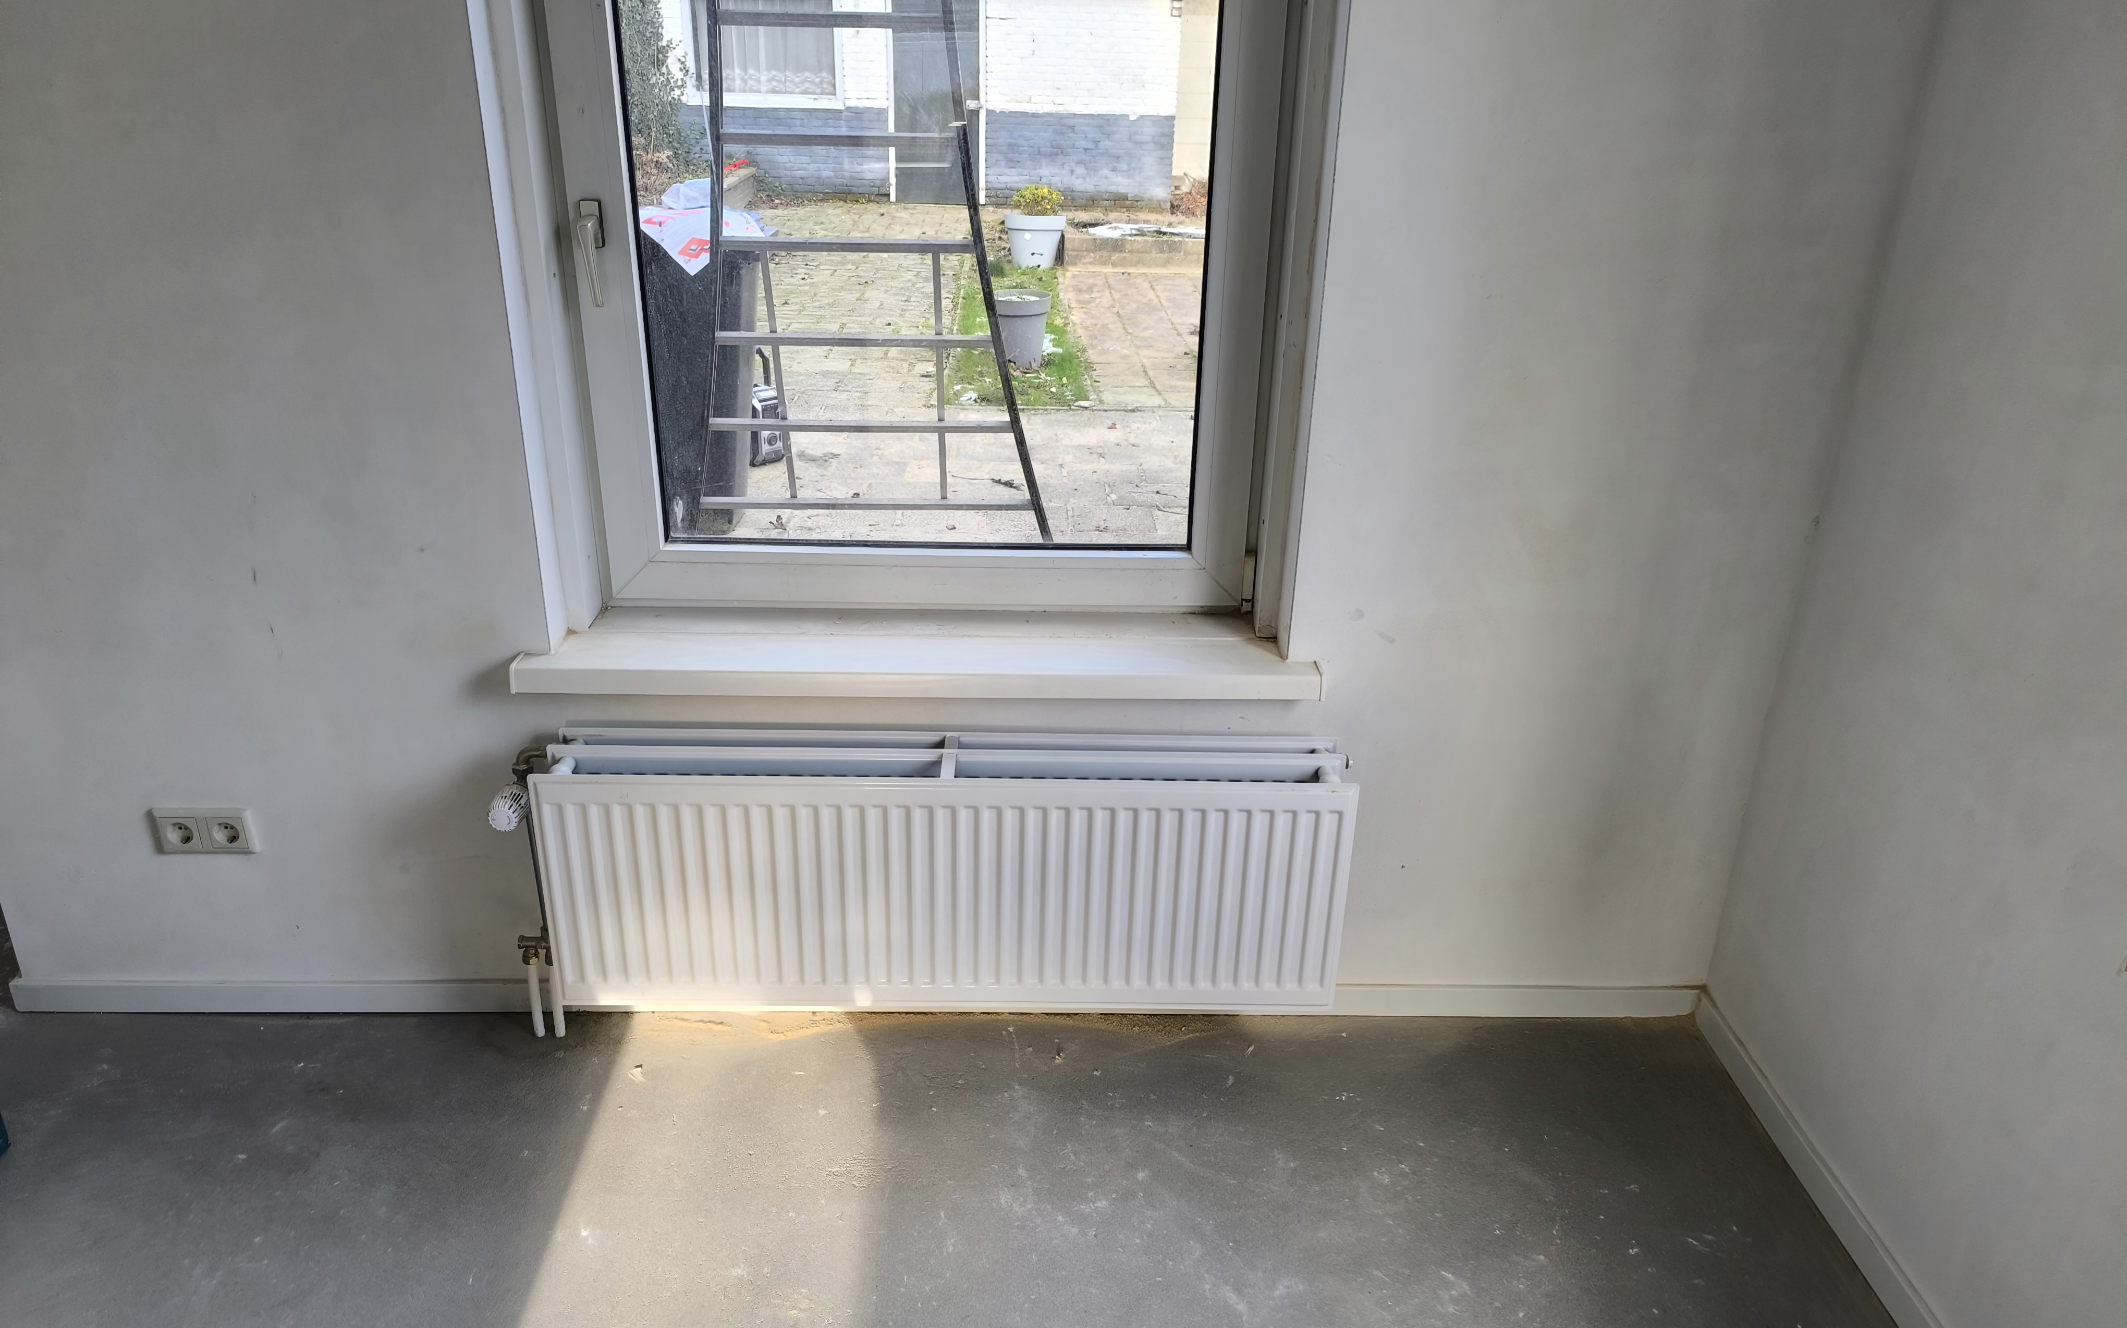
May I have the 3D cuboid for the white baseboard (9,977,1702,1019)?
[{"bbox_3d":[-0.330,0.575,2.422,2.864,0.057,0.015,1,24,-2],"label":"white baseboard"}]

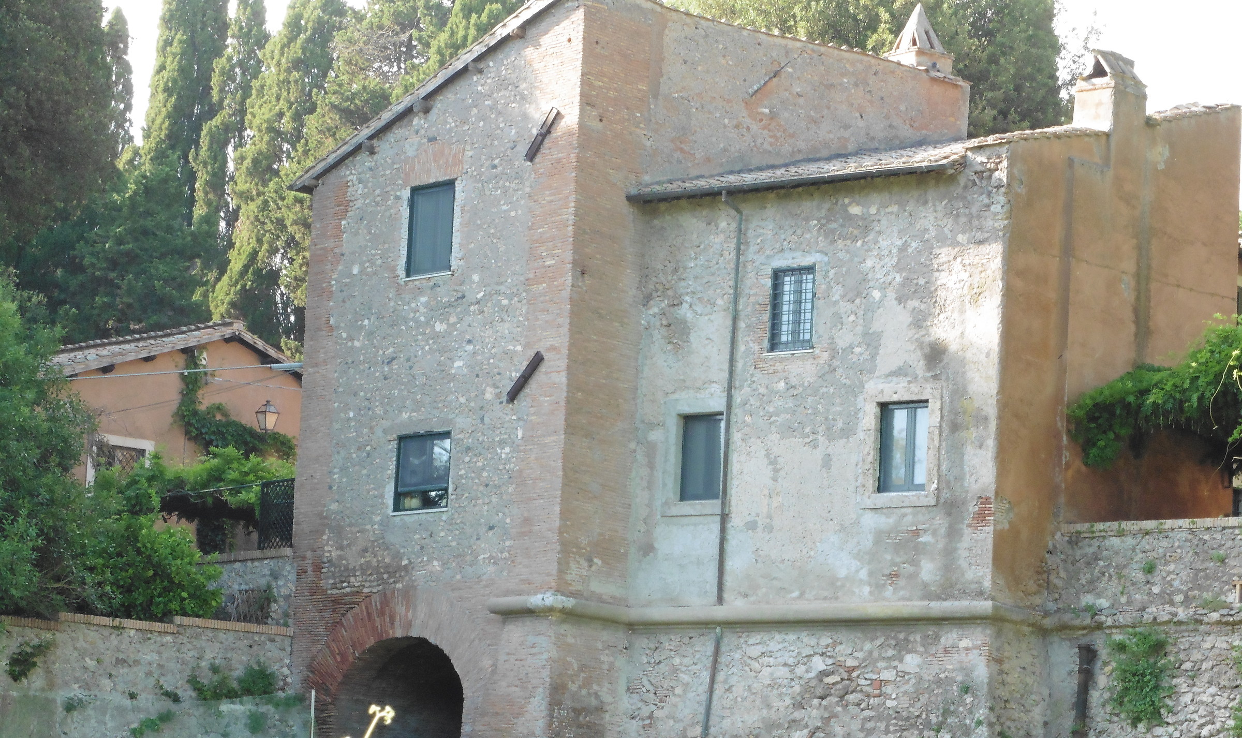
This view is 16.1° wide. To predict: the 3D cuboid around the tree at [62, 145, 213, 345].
[{"bbox_3d":[-10.025,-1.746,90.000,3.300,5.600,3.300,3,-8,0],"label":"tree"}]

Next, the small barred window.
[{"bbox_3d":[2.451,-0.840,61.817,0.200,1.205,0.852,10,-11,-43],"label":"small barred window"}]

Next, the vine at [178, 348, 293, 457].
[{"bbox_3d":[-6.529,0.681,75.818,0.500,2.000,2.745,-4,-11,42],"label":"vine"}]

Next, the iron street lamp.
[{"bbox_3d":[-6.132,0.809,76.000,0.310,0.530,0.310,-5,-11,44],"label":"iron street lamp"}]

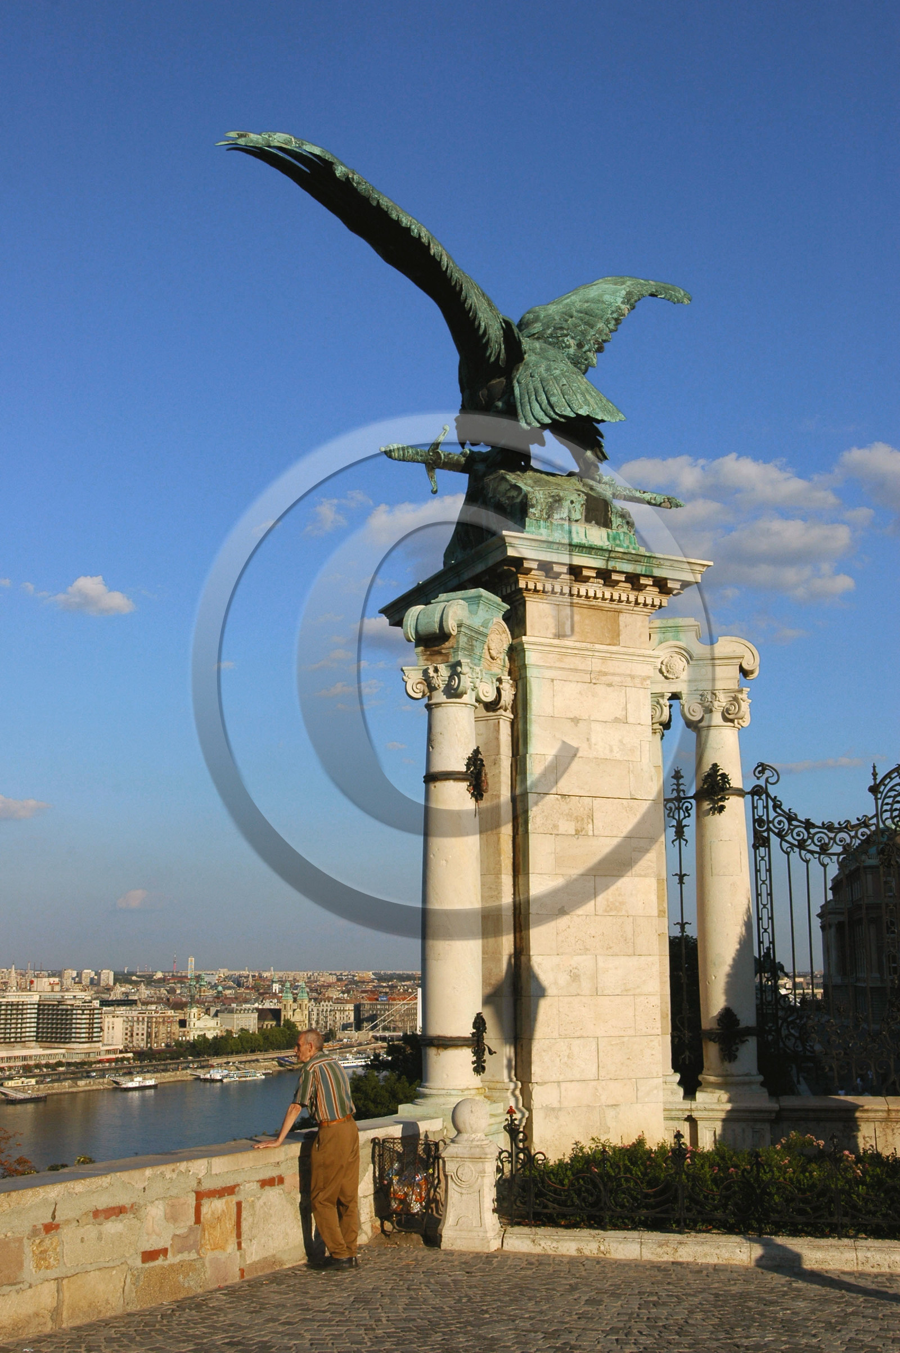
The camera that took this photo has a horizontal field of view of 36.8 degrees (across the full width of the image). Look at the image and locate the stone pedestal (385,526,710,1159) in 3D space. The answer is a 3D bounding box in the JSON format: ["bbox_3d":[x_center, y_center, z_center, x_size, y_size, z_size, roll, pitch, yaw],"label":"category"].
[{"bbox_3d":[0.927,1.954,13.894,2.400,5.930,3.100,6,-13,-25],"label":"stone pedestal"}]

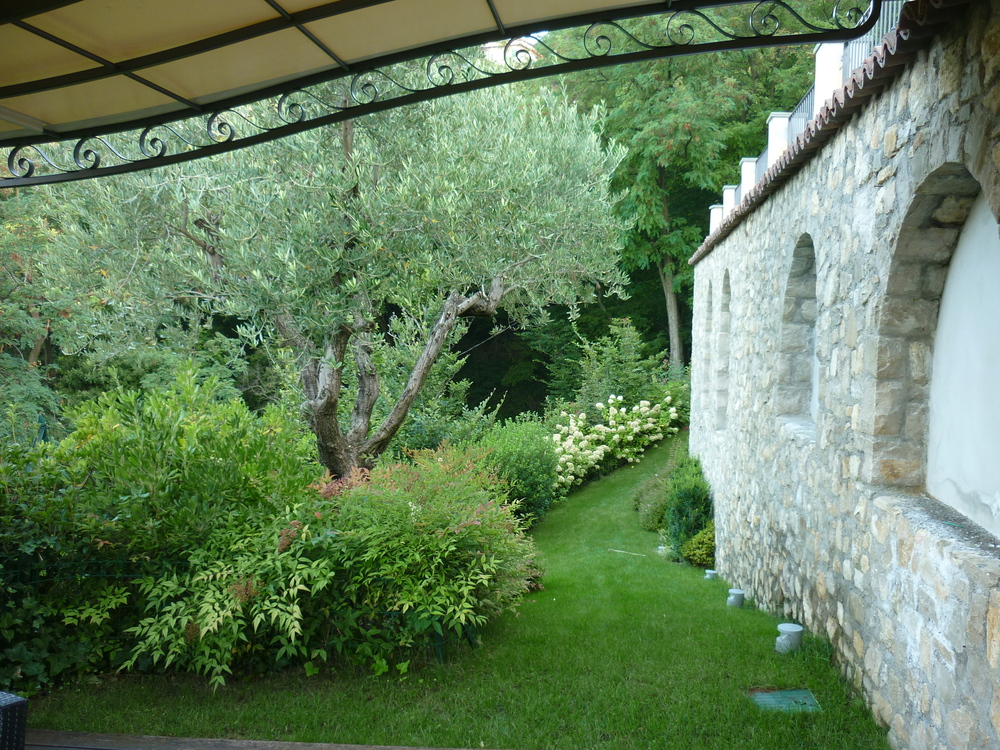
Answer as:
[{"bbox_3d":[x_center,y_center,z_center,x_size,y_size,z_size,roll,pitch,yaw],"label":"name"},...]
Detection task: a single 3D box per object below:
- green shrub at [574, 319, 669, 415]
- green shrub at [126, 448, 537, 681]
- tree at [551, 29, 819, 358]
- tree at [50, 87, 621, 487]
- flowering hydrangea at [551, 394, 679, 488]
[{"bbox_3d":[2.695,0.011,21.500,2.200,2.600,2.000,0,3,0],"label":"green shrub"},{"bbox_3d":[-1.019,1.129,5.800,2.250,1.200,1.400,-1,4,-25],"label":"green shrub"},{"bbox_3d":[4.734,-4.970,25.000,6.300,10.000,5.600,0,3,0],"label":"tree"},{"bbox_3d":[-1.329,-0.618,7.700,4.300,3.800,3.700,0,3,-9],"label":"tree"},{"bbox_3d":[2.322,1.305,19.000,2.500,1.600,1.500,-1,4,-30],"label":"flowering hydrangea"}]

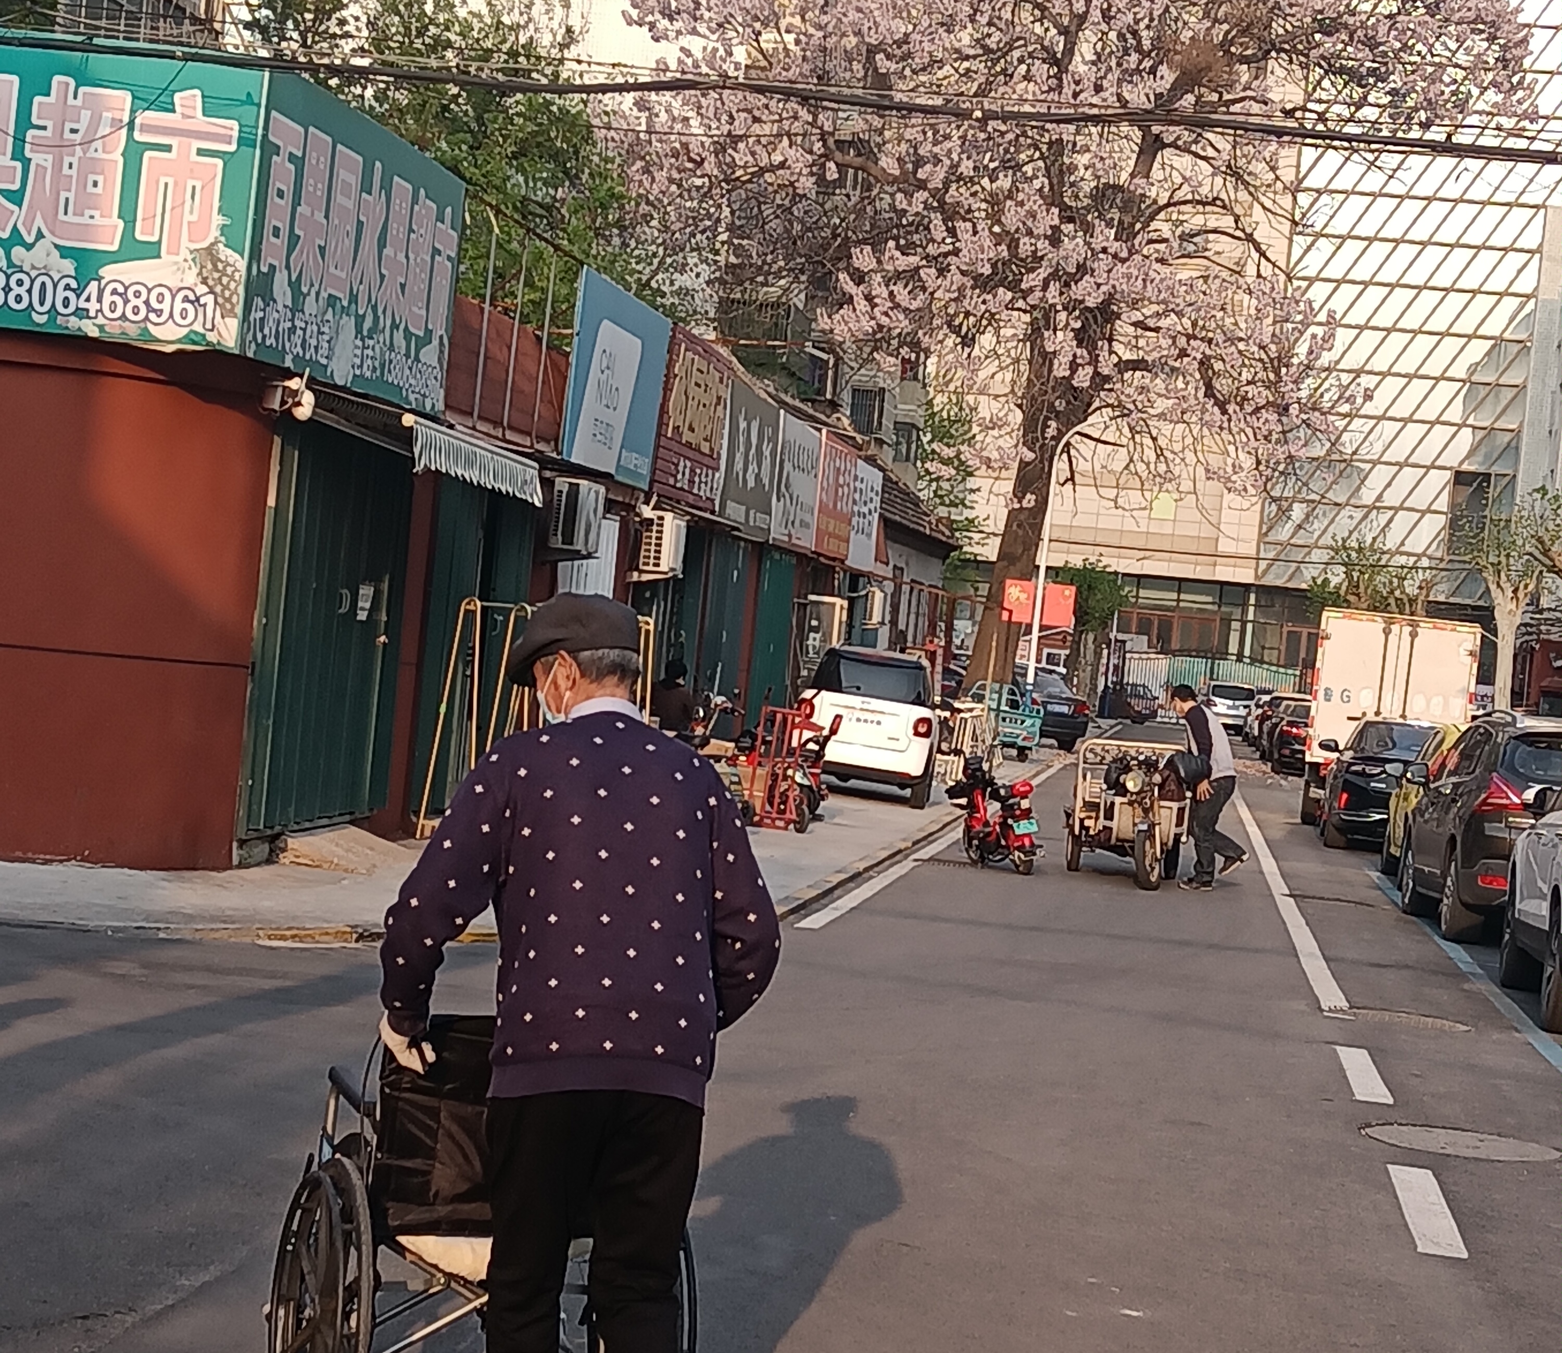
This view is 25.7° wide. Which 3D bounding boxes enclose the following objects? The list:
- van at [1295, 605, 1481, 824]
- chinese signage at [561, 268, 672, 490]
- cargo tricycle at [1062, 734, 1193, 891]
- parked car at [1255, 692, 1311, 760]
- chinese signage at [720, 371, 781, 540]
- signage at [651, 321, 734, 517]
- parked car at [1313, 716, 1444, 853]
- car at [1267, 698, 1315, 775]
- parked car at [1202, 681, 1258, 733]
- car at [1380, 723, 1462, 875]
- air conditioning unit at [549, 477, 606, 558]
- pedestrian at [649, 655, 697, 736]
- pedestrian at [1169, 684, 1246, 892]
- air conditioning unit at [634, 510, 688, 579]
[{"bbox_3d":[7.868,0.607,44.428,1.950,2.660,5.300,5,1,9],"label":"van"},{"bbox_3d":[-1.391,-2.442,28.820,0.090,1.540,4.315,5,1,7],"label":"chinese signage"},{"bbox_3d":[2.854,1.074,27.807,1.050,1.150,2.500,5,1,2],"label":"cargo tricycle"},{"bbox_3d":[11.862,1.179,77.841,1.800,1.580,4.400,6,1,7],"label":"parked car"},{"bbox_3d":[-0.371,-2.350,37.415,0.090,1.461,4.559,5,1,7],"label":"chinese signage"},{"bbox_3d":[-0.821,-2.385,32.831,0.120,1.480,4.000,6,1,7],"label":"signage"},{"bbox_3d":[6.916,1.186,37.745,1.820,1.470,4.650,5,1,7],"label":"parked car"},{"bbox_3d":[10.759,1.148,68.204,1.850,1.630,4.600,5,1,7],"label":"car"},{"bbox_3d":[14.449,1.038,110.566,1.820,1.680,4.500,6,1,7],"label":"parked car"},{"bbox_3d":[6.441,1.191,30.853,1.780,1.480,4.300,6,1,7],"label":"car"},{"bbox_3d":[-1.645,-1.272,27.621,0.290,0.550,0.800,5,1,7],"label":"air conditioning unit"},{"bbox_3d":[-0.726,0.493,29.493,0.650,1.250,0.520,5,1,-33],"label":"pedestrian"},{"bbox_3d":[3.407,0.898,27.389,0.630,1.610,0.500,5,1,7],"label":"pedestrian"},{"bbox_3d":[-1.107,-1.244,32.134,0.290,0.550,0.800,5,1,7],"label":"air conditioning unit"}]

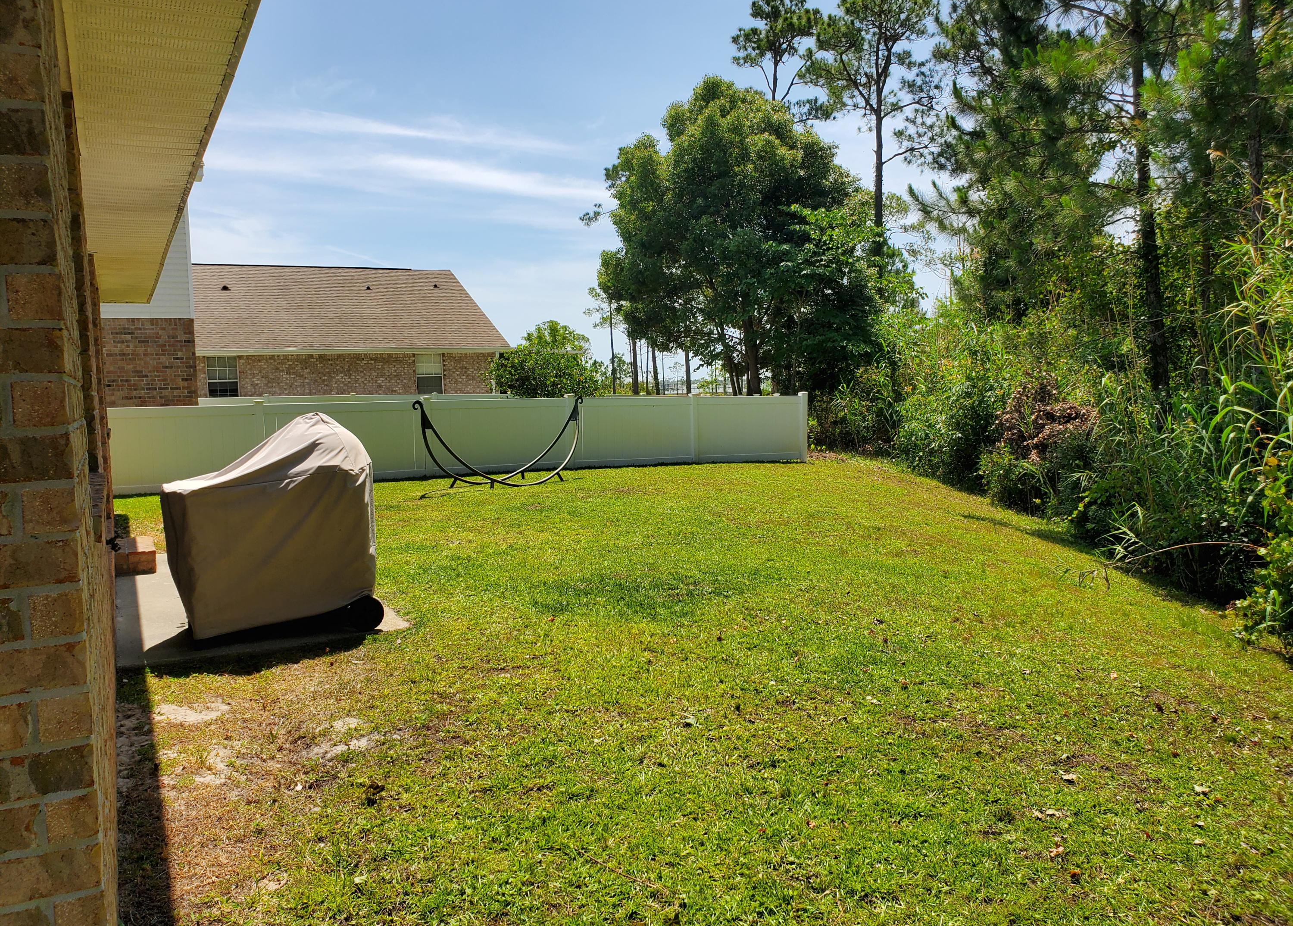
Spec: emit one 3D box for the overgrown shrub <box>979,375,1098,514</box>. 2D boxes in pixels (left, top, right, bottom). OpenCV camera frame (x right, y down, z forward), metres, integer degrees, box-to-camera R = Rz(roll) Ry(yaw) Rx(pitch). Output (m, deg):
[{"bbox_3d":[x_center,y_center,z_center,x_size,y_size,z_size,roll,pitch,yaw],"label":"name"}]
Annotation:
[{"bbox_3d":[4.503,-0.234,11.167,1.301,1.582,1.300,-1,5,0],"label":"overgrown shrub"}]

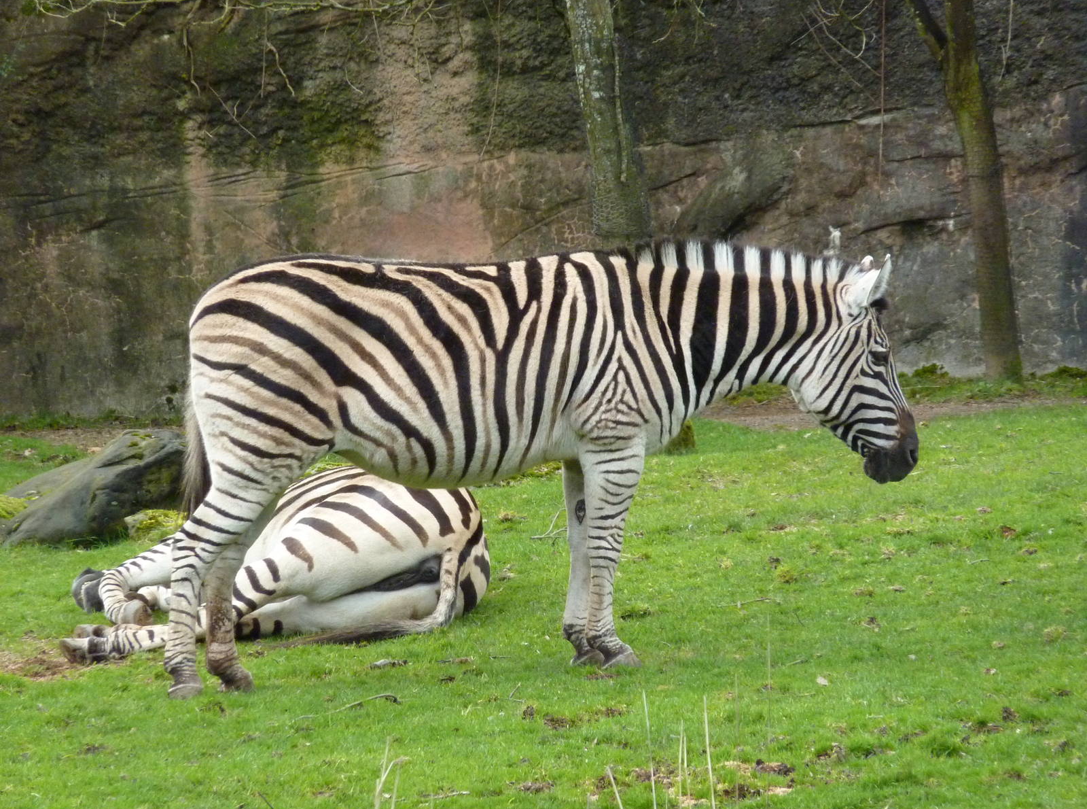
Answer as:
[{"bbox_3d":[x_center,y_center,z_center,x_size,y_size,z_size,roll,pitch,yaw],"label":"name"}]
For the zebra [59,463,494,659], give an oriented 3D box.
[{"bbox_3d":[-0.940,0.472,30.700,1.300,0.540,1.750,-1,5,-16],"label":"zebra"}]

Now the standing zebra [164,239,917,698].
[{"bbox_3d":[-0.009,0.199,28.800,2.270,1.380,0.520,0,5,3],"label":"standing zebra"}]

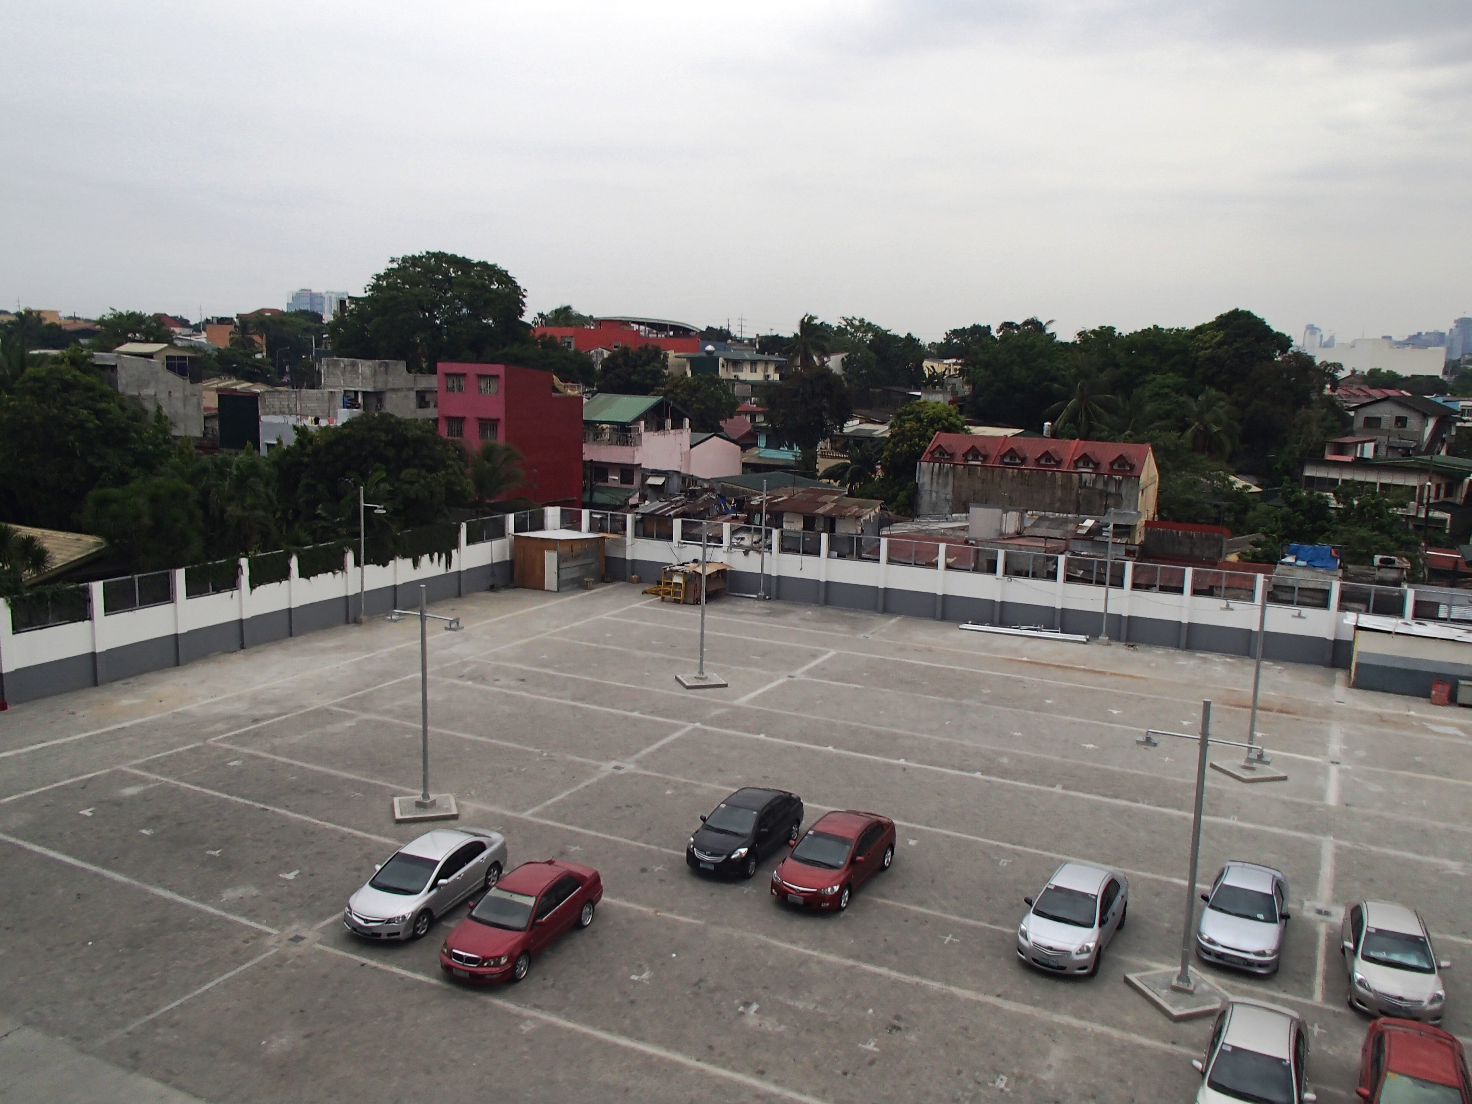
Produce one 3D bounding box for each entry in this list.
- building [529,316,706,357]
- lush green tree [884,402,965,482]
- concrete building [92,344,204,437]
[{"bbox_3d":[-17.549,-24.278,174.988,22.890,18.380,15.000,-2,9,-20],"label":"building"},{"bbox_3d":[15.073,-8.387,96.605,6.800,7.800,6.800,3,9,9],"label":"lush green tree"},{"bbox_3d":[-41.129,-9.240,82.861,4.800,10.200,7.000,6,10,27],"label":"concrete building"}]

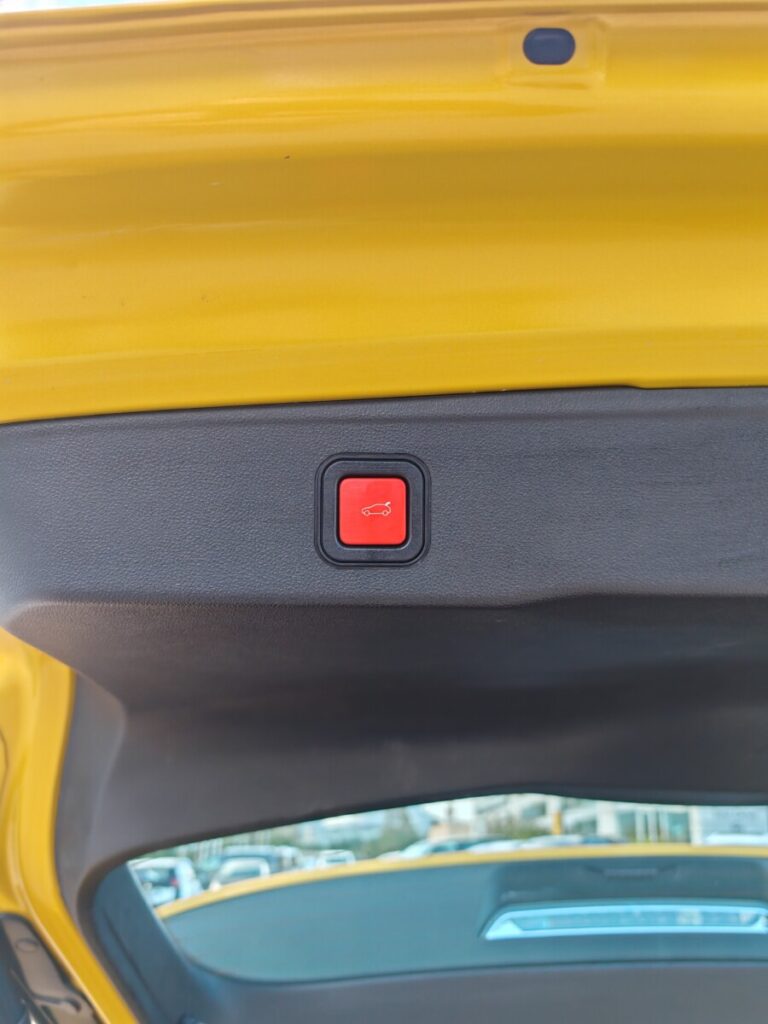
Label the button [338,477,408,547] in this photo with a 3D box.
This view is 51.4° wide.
[{"bbox_3d":[-0.004,0.000,0.328,0.027,0.027,0.007,0,0,0],"label":"button"}]

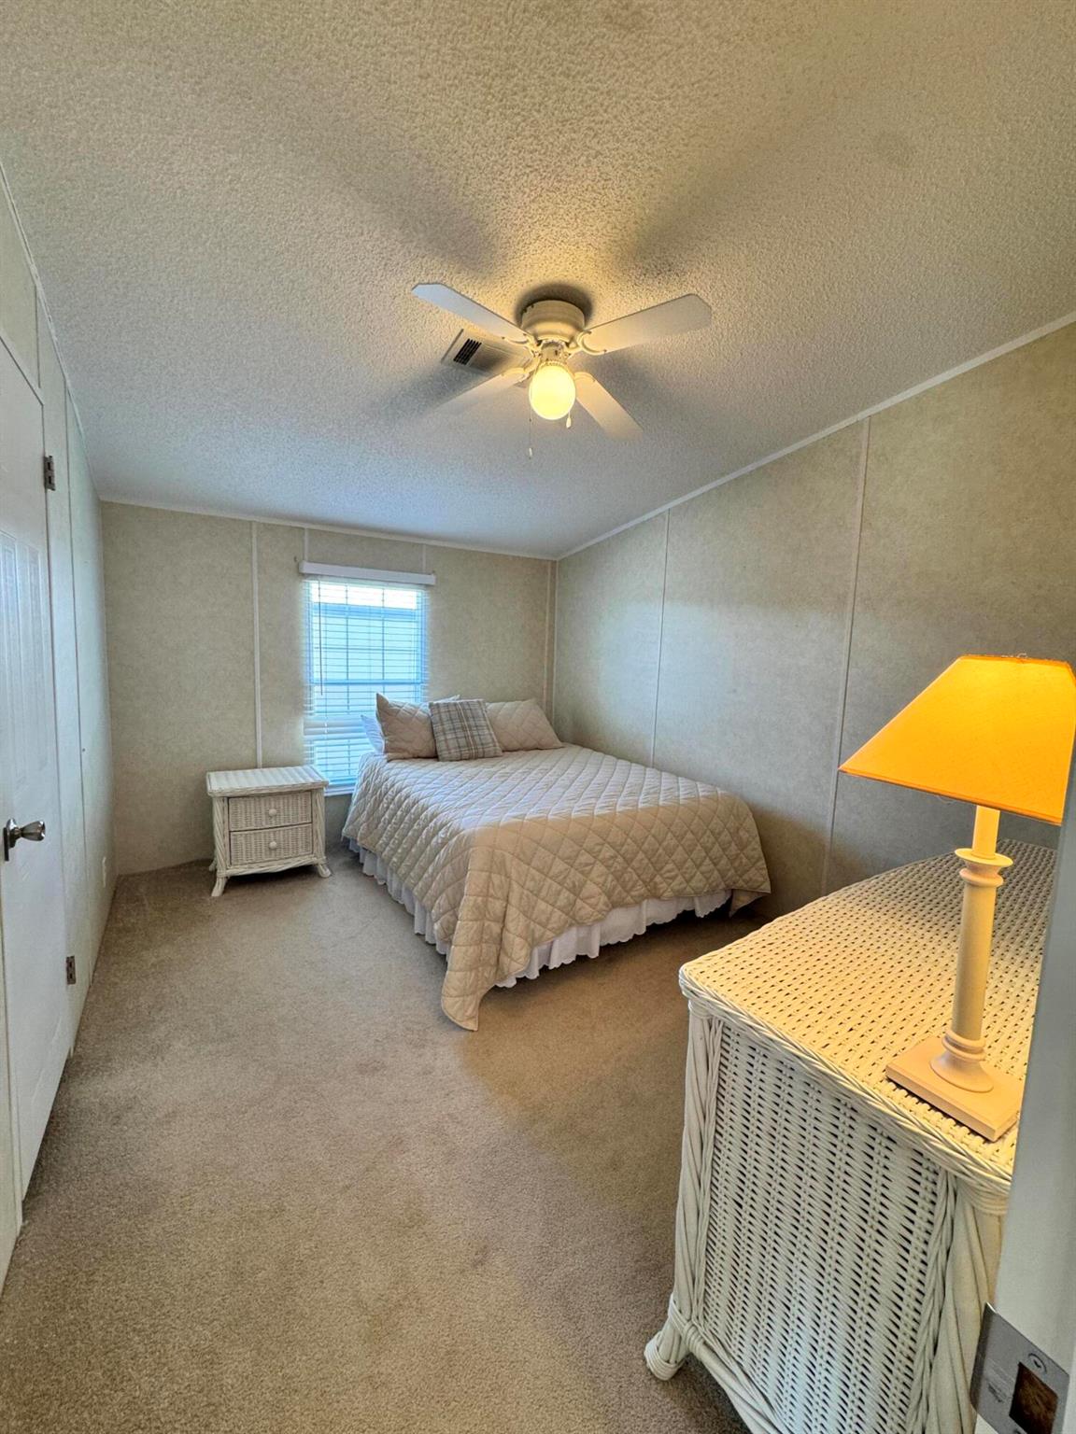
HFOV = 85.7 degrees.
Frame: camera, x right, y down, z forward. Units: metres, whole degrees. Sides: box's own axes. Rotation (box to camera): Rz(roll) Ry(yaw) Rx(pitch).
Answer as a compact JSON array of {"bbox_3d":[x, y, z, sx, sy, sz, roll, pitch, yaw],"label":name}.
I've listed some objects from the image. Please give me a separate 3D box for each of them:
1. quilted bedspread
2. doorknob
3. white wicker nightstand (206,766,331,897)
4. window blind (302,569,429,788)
[{"bbox_3d":[-0.068,0.640,3.373,1.702,0.665,2.136,-1,7,-30],"label":"quilted bedspread"},{"bbox_3d":[-1.202,0.279,1.363,0.060,0.068,0.065,-1,7,-30],"label":"doorknob"},{"bbox_3d":[-1.597,0.648,3.447,0.615,0.570,0.470,-2,7,-34],"label":"white wicker nightstand"},{"bbox_3d":[-1.150,-0.216,3.949,0.818,1.422,0.060,-1,7,-30],"label":"window blind"}]

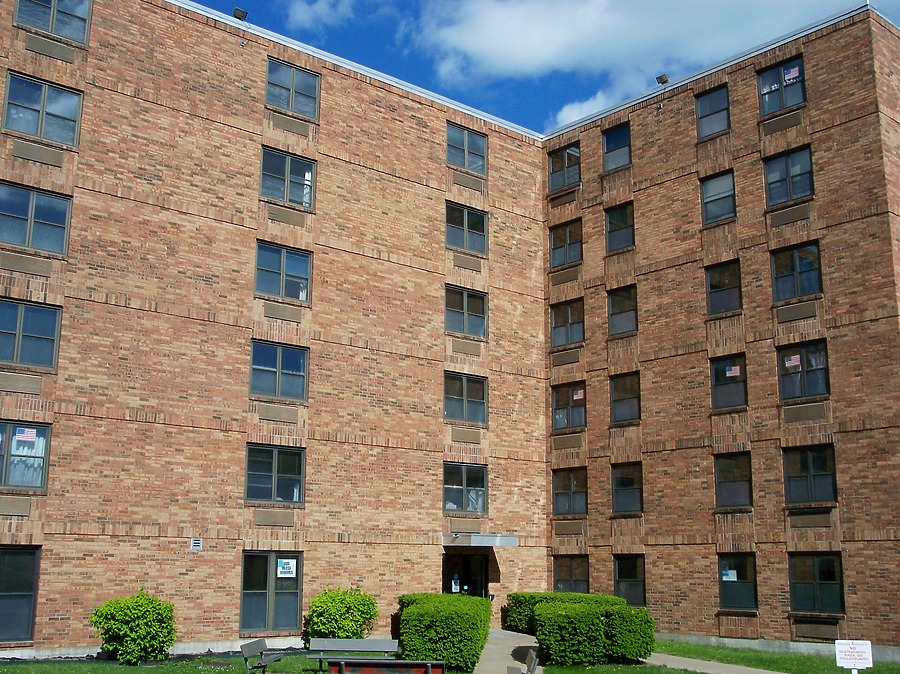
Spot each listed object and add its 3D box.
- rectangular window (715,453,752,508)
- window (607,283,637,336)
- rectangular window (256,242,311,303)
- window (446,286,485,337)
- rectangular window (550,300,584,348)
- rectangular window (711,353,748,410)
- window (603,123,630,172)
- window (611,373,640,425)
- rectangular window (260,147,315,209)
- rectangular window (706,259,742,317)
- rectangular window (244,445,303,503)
[{"bbox_3d":[7.492,3.781,26.107,0.120,1.440,1.110,11,-16,-39],"label":"rectangular window"},{"bbox_3d":[5.221,-0.770,29.810,0.140,1.452,1.100,11,-16,-40],"label":"window"},{"bbox_3d":[-4.382,-1.680,25.955,1.709,1.438,0.150,11,-16,-40],"label":"rectangular window"},{"bbox_3d":[0.516,-0.733,30.044,1.709,1.438,0.150,11,-16,-40],"label":"window"},{"bbox_3d":[3.781,-0.414,31.508,0.120,1.420,1.408,11,-16,-40],"label":"rectangular window"},{"bbox_3d":[7.483,1.233,26.571,0.150,1.452,1.113,11,-16,-40],"label":"rectangular window"},{"bbox_3d":[5.235,-5.923,31.026,0.120,1.440,1.110,11,-16,-39],"label":"window"},{"bbox_3d":[5.200,1.808,29.240,0.140,1.452,1.100,11,-16,-40],"label":"window"},{"bbox_3d":[-4.342,-4.268,26.561,1.692,1.420,0.120,11,-16,-40],"label":"rectangular window"},{"bbox_3d":[7.561,-1.334,27.167,0.120,1.420,1.130,11,-16,-40],"label":"rectangular window"},{"bbox_3d":[-4.361,3.465,24.811,1.696,1.452,0.140,11,-16,-40],"label":"rectangular window"}]

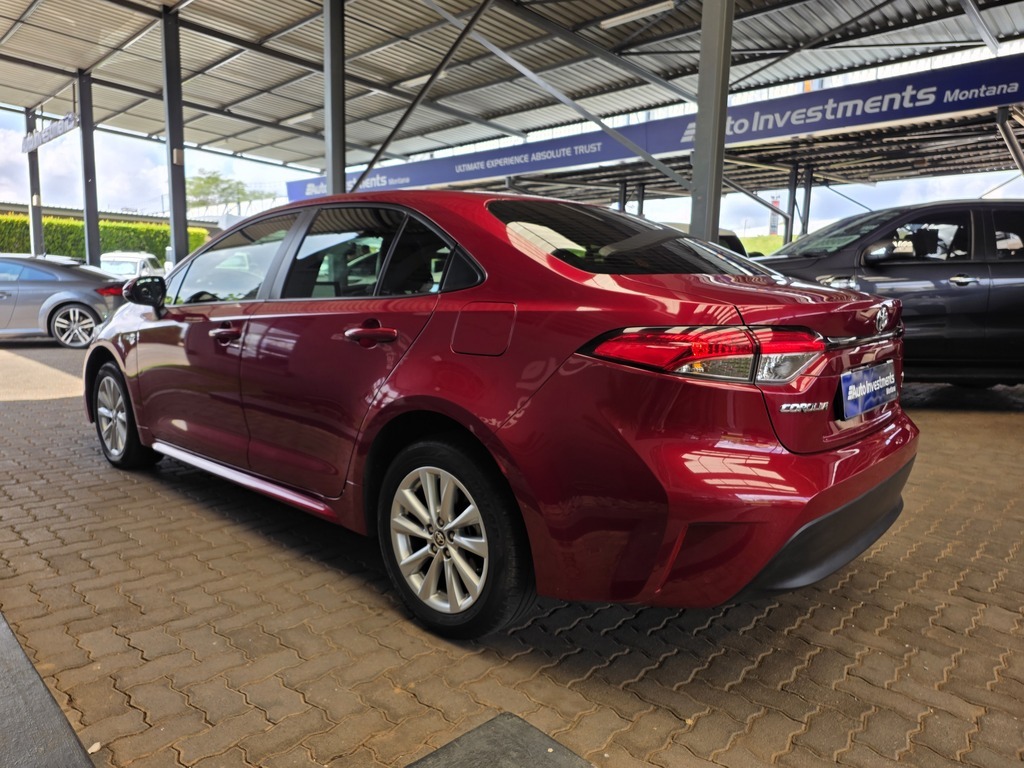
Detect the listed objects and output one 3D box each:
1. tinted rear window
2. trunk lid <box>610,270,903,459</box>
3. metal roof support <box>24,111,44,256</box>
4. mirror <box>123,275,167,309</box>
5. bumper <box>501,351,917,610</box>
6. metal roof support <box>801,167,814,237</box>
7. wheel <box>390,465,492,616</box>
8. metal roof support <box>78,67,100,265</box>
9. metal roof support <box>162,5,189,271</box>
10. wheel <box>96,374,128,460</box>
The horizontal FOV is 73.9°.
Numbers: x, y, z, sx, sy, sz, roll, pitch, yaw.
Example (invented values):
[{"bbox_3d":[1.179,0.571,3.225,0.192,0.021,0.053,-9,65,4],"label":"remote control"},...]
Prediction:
[{"bbox_3d":[0.468,-0.499,2.500,0.660,0.120,1.180,36,27,33],"label":"tinted rear window"},{"bbox_3d":[0.879,-0.100,2.185,0.580,0.480,1.200,8,10,41],"label":"trunk lid"},{"bbox_3d":[-11.440,-3.997,16.363,0.134,5.017,0.172,9,11,43],"label":"metal roof support"},{"bbox_3d":[-1.665,-0.424,3.111,0.160,0.155,0.200,8,10,41],"label":"mirror"},{"bbox_3d":[0.819,0.200,2.273,0.750,0.670,1.760,8,10,41],"label":"bumper"},{"bbox_3d":[6.556,-2.903,15.396,0.120,3.947,0.150,9,11,43],"label":"metal roof support"},{"bbox_3d":[-0.181,0.469,2.130,0.445,0.445,0.160,8,10,41],"label":"wheel"},{"bbox_3d":[-8.257,-3.502,13.337,0.134,5.017,0.172,9,11,43],"label":"metal roof support"},{"bbox_3d":[-5.075,-3.007,10.312,0.134,5.017,0.172,9,11,43],"label":"metal roof support"},{"bbox_3d":[-2.205,0.177,3.893,0.445,0.445,0.160,8,10,41],"label":"wheel"}]

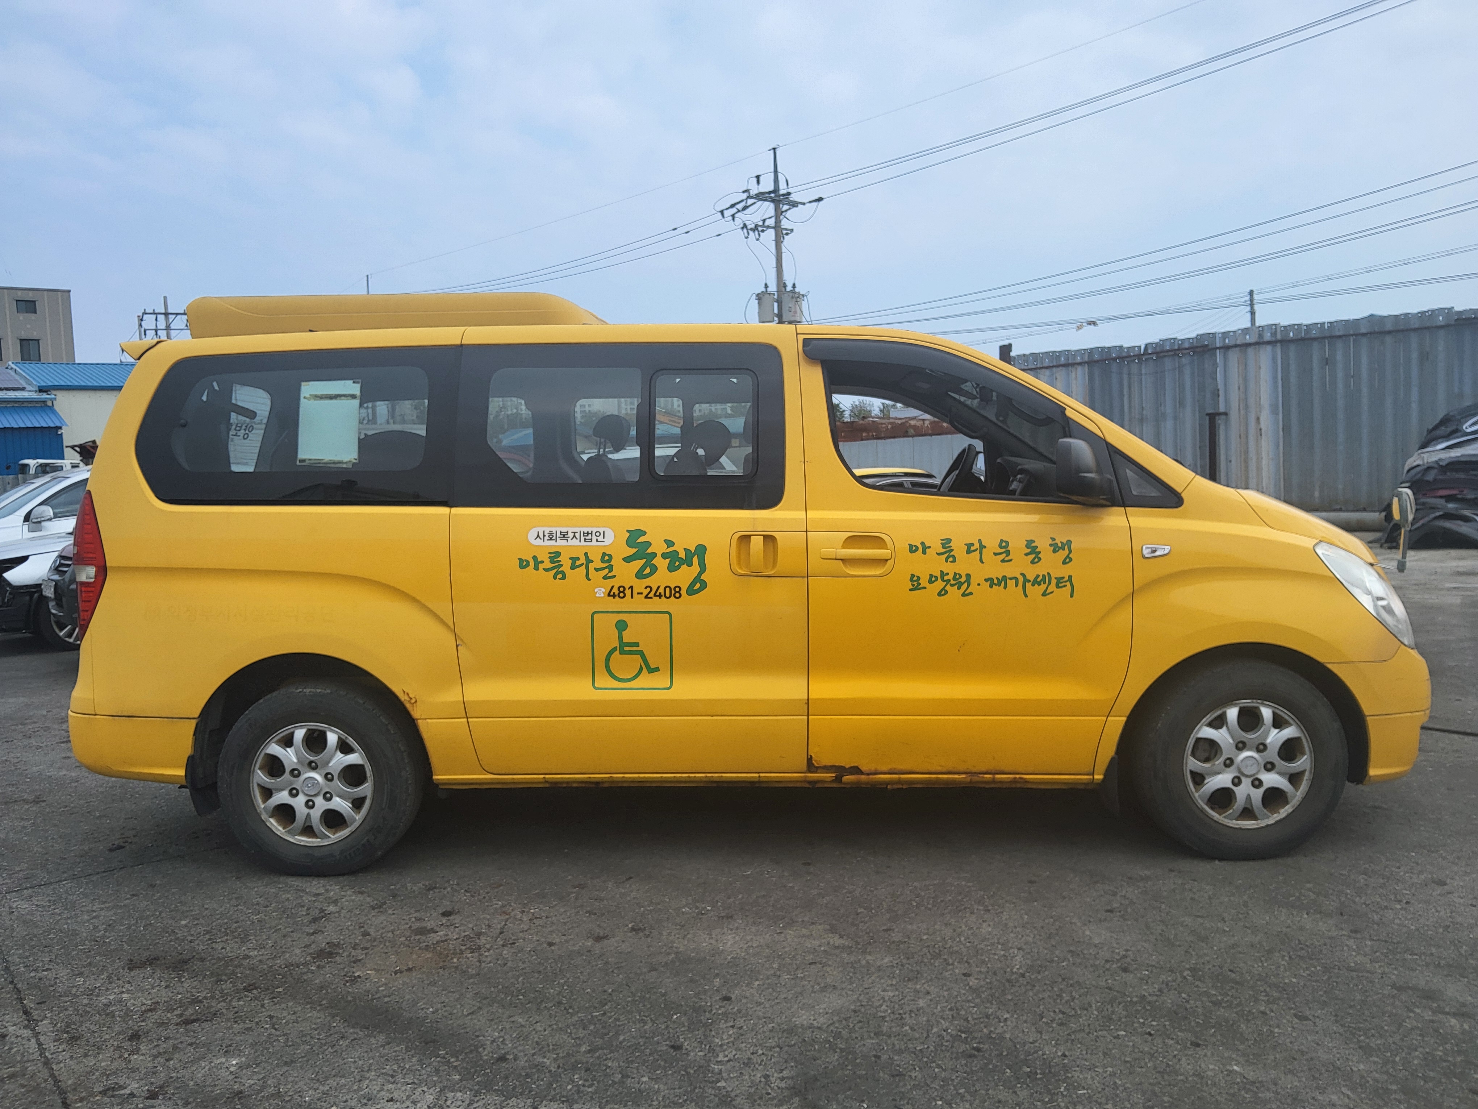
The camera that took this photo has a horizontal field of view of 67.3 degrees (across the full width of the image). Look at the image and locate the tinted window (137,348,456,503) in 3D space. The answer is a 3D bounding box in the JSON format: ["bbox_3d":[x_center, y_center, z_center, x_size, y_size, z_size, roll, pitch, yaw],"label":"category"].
[{"bbox_3d":[-1.560,-0.455,3.912,1.165,0.580,0.060,0,-11,4],"label":"tinted window"}]

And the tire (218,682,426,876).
[{"bbox_3d":[-1.484,0.787,3.958,0.690,0.685,0.215,-2,4,3],"label":"tire"}]

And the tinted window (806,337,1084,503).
[{"bbox_3d":[0.712,-0.460,3.801,0.959,0.599,0.060,0,-11,1],"label":"tinted window"}]

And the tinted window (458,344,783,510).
[{"bbox_3d":[-0.416,-0.445,3.839,1.154,0.602,0.060,0,-11,3],"label":"tinted window"}]

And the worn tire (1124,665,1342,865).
[{"bbox_3d":[1.712,0.690,3.812,0.690,0.685,0.215,-2,4,0],"label":"worn tire"}]

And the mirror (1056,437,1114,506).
[{"bbox_3d":[1.131,-0.269,3.615,0.190,0.226,0.240,-1,4,3],"label":"mirror"}]

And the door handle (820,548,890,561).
[{"bbox_3d":[0.390,0.001,3.710,0.236,0.040,0.050,-1,4,3],"label":"door handle"}]

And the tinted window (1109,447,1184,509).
[{"bbox_3d":[1.379,-0.263,3.759,0.233,0.227,0.040,-1,-14,-3],"label":"tinted window"}]

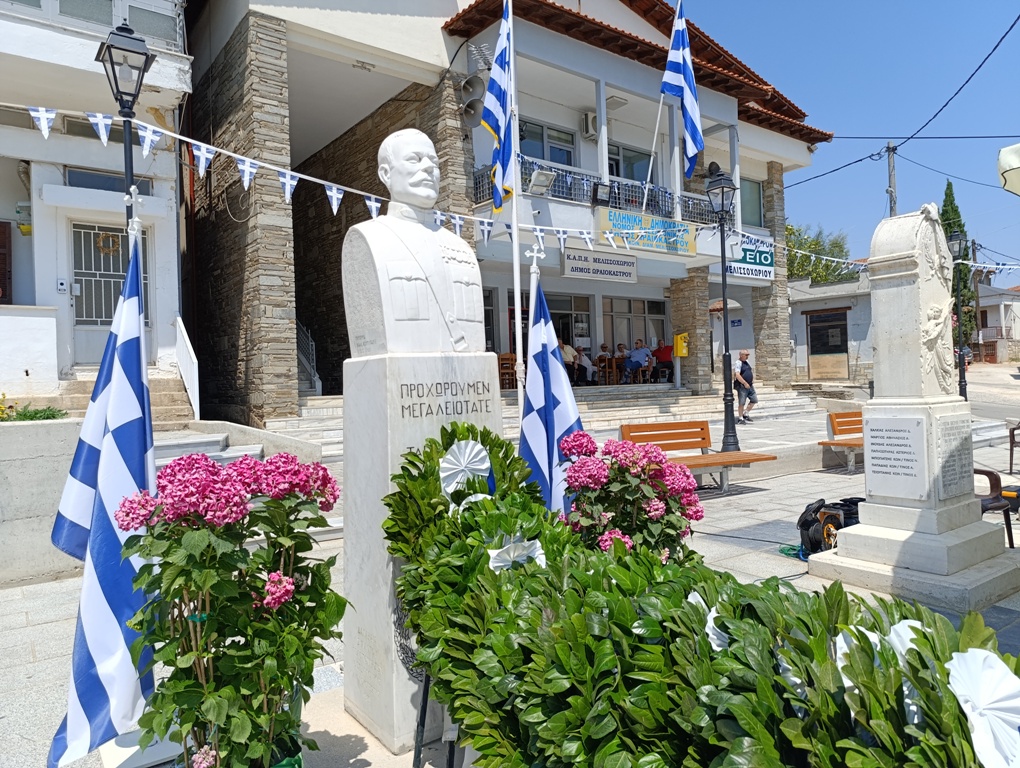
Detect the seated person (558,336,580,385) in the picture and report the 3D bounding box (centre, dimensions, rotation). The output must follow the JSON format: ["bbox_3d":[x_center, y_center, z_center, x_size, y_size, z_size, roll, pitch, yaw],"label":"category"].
[{"bbox_3d":[1.480,-0.550,16.600,0.620,1.220,0.800,-2,0,-27],"label":"seated person"}]

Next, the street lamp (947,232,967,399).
[{"bbox_3d":[9.041,-1.184,13.606,0.330,3.816,0.330,-2,0,-33],"label":"street lamp"}]

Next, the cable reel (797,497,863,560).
[{"bbox_3d":[2.801,1.258,5.950,0.420,0.470,0.420,-2,0,-35],"label":"cable reel"}]

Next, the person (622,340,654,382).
[{"bbox_3d":[3.465,-0.607,18.300,0.850,1.200,0.620,-2,0,-30],"label":"person"}]

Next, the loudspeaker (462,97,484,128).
[{"bbox_3d":[-0.789,-5.147,12.920,0.540,0.540,0.460,-2,18,-38],"label":"loudspeaker"}]

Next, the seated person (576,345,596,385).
[{"bbox_3d":[2.122,-0.514,18.703,0.500,1.051,0.680,-2,-1,-45],"label":"seated person"}]

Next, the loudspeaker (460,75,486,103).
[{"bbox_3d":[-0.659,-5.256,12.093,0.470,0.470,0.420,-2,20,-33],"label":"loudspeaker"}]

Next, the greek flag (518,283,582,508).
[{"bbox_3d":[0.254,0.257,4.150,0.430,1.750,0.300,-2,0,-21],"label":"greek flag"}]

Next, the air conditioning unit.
[{"bbox_3d":[1.983,-5.939,15.711,0.770,0.540,0.290,-2,0,-38],"label":"air conditioning unit"}]

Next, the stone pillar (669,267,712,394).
[{"bbox_3d":[4.880,-1.385,18.419,0.600,3.321,0.870,-2,0,-38],"label":"stone pillar"}]

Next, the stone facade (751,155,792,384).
[{"bbox_3d":[7.953,-3.268,20.846,0.660,6.844,0.830,-2,0,-38],"label":"stone facade"}]

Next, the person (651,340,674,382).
[{"bbox_3d":[4.225,-0.627,18.804,0.620,1.215,0.750,-2,0,12],"label":"person"}]

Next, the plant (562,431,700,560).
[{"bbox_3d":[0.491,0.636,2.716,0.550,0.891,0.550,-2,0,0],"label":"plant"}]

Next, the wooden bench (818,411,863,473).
[{"bbox_3d":[5.920,0.898,10.750,2.050,0.860,0.820,-2,0,-22],"label":"wooden bench"}]

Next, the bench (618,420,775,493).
[{"bbox_3d":[2.199,0.883,8.165,2.070,0.789,0.744,-2,0,-30],"label":"bench"}]

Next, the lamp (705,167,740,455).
[{"bbox_3d":[2.923,-0.996,9.206,0.330,3.823,0.330,-2,0,-33],"label":"lamp"}]

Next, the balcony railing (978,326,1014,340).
[{"bbox_3d":[36.557,-3.810,51.000,2.400,0.950,0.800,-2,0,37],"label":"balcony railing"}]

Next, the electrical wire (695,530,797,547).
[{"bbox_3d":[2.175,1.453,6.402,0.030,0.020,1.018,-2,0,-44],"label":"electrical wire"}]

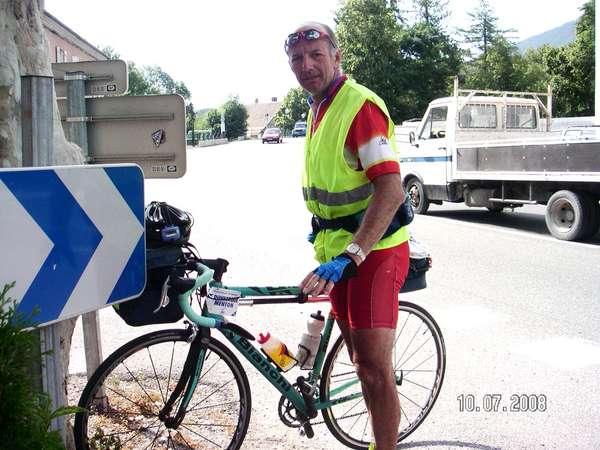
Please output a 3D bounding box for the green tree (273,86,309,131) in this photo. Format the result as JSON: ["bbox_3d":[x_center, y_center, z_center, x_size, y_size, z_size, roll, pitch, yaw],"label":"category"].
[{"bbox_3d":[-0.956,-14.665,84.000,5.200,6.000,5.000,1,8,0],"label":"green tree"}]

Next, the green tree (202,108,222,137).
[{"bbox_3d":[-9.510,-11.149,72.000,2.200,3.100,2.200,1,8,0],"label":"green tree"}]

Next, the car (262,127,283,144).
[{"bbox_3d":[-2.498,-8.165,60.500,1.620,1.410,3.750,1,8,5],"label":"car"}]

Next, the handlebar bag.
[{"bbox_3d":[-0.562,0.202,2.342,0.190,0.245,0.260,-3,9,-28],"label":"handlebar bag"}]

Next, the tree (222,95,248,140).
[{"bbox_3d":[-6.704,-11.104,69.000,2.700,4.500,2.700,1,8,0],"label":"tree"}]

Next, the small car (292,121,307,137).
[{"bbox_3d":[0.055,-10.550,73.000,1.680,1.600,4.000,1,8,4],"label":"small car"}]

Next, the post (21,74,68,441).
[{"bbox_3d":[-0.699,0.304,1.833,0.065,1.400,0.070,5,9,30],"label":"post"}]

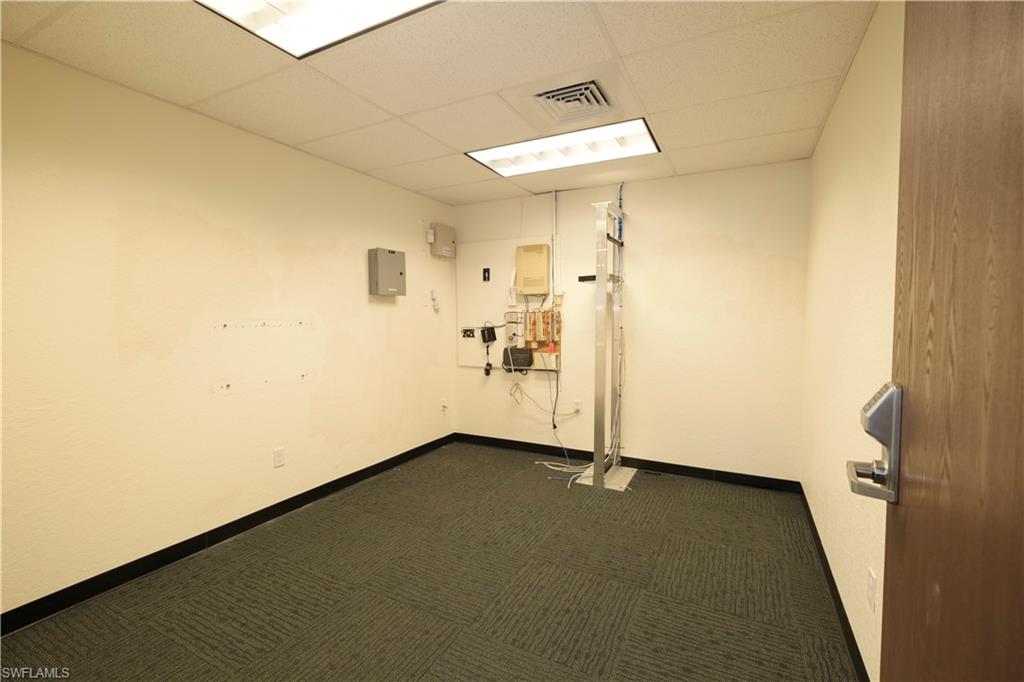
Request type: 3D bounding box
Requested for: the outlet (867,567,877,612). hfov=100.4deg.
[{"bbox_3d":[1.188,0.824,1.415,0.010,0.115,0.071,2,4,28],"label":"outlet"}]

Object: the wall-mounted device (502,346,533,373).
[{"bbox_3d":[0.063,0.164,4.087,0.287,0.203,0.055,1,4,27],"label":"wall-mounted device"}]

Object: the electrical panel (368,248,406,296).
[{"bbox_3d":[-1.026,-0.561,3.527,0.095,0.370,0.320,2,4,28],"label":"electrical panel"}]

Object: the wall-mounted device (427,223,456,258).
[{"bbox_3d":[-0.669,-0.973,4.178,0.080,0.305,0.300,2,4,28],"label":"wall-mounted device"}]

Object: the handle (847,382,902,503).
[{"bbox_3d":[0.716,0.202,0.843,0.079,0.220,0.142,2,4,33],"label":"handle"}]

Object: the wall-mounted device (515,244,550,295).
[{"bbox_3d":[0.201,-0.651,3.953,0.306,0.448,0.085,1,4,27],"label":"wall-mounted device"}]

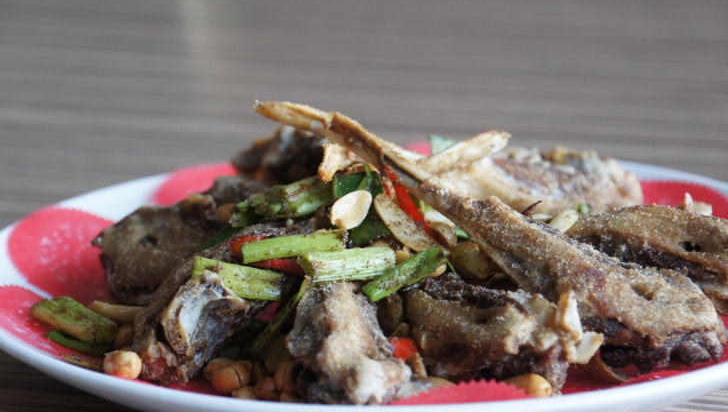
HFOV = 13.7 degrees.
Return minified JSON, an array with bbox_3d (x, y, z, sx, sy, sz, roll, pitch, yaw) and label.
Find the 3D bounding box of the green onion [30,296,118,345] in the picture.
[{"bbox_3d":[-0.089,0.035,0.930,0.027,0.007,0.011,27,29,37],"label":"green onion"}]

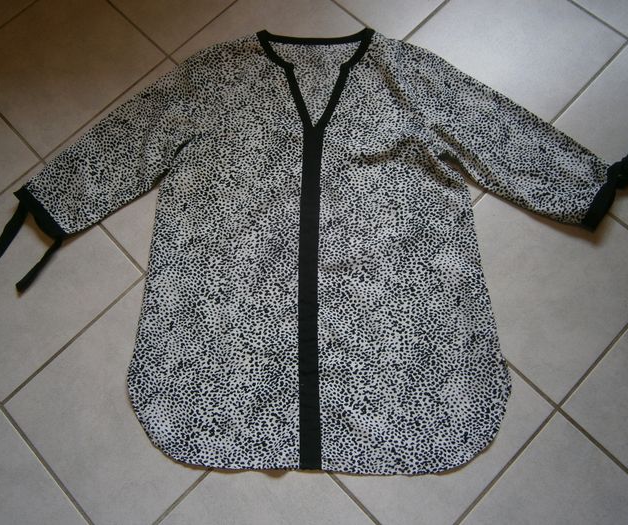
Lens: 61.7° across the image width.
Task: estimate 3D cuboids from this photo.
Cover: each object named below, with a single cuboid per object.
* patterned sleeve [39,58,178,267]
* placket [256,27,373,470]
[{"bbox_3d":[-0.342,-0.216,0.967,0.395,0.030,0.164,-42,76,-9],"label":"patterned sleeve"},{"bbox_3d":[0.000,-0.076,0.912,0.235,0.020,0.815,0,73,3],"label":"placket"}]

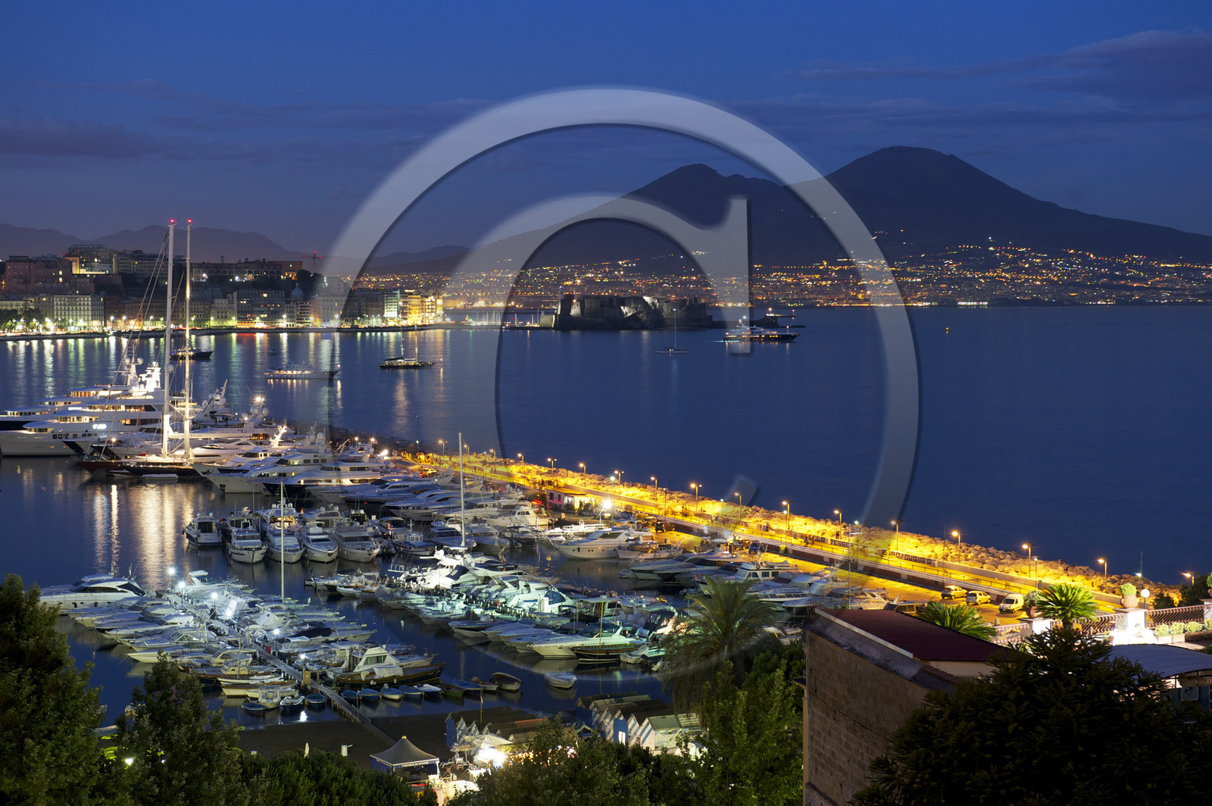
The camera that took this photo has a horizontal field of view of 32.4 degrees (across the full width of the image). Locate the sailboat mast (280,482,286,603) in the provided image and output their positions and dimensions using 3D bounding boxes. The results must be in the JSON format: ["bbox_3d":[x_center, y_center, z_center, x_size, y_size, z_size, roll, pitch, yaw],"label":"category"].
[{"bbox_3d":[-40.305,17.351,260.000,0.220,15.110,0.220,-1,0,15],"label":"sailboat mast"}]

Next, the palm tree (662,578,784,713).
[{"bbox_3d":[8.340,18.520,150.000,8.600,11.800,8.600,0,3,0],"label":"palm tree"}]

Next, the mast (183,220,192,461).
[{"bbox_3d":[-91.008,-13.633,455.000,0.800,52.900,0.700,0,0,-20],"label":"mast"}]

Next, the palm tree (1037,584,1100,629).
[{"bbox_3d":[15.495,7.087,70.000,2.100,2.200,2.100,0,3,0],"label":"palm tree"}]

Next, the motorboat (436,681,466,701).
[{"bbox_3d":[-15.268,28.604,207.409,1.700,1.000,4.800,-2,3,-33],"label":"motorboat"}]

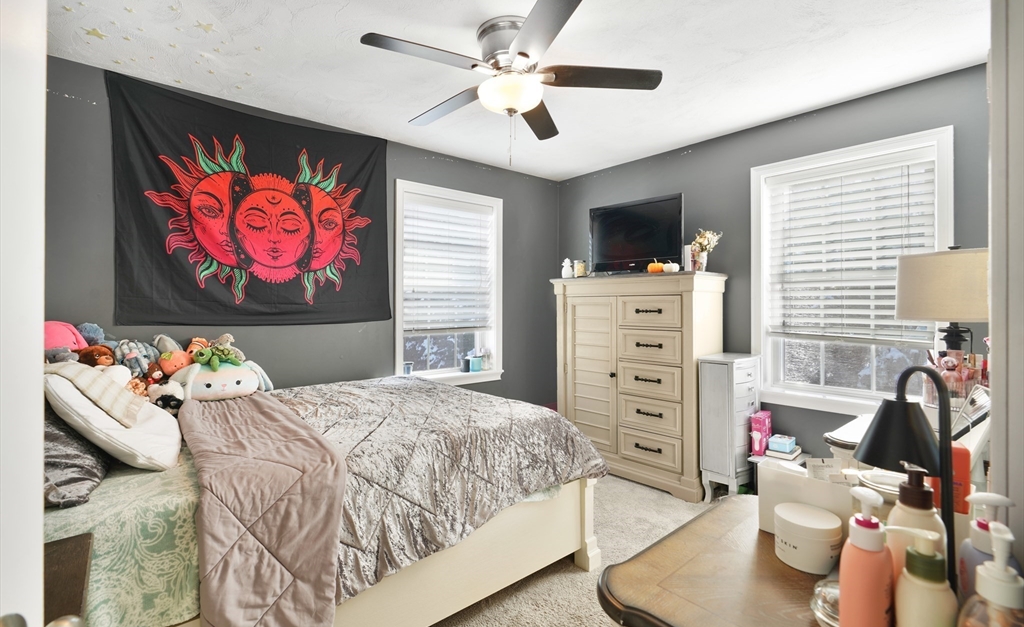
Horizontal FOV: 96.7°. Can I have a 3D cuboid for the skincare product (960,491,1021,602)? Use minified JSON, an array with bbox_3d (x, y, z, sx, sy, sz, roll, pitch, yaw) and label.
[{"bbox_3d":[0.634,0.345,0.603,0.066,0.226,0.060,0,1,16],"label":"skincare product"}]

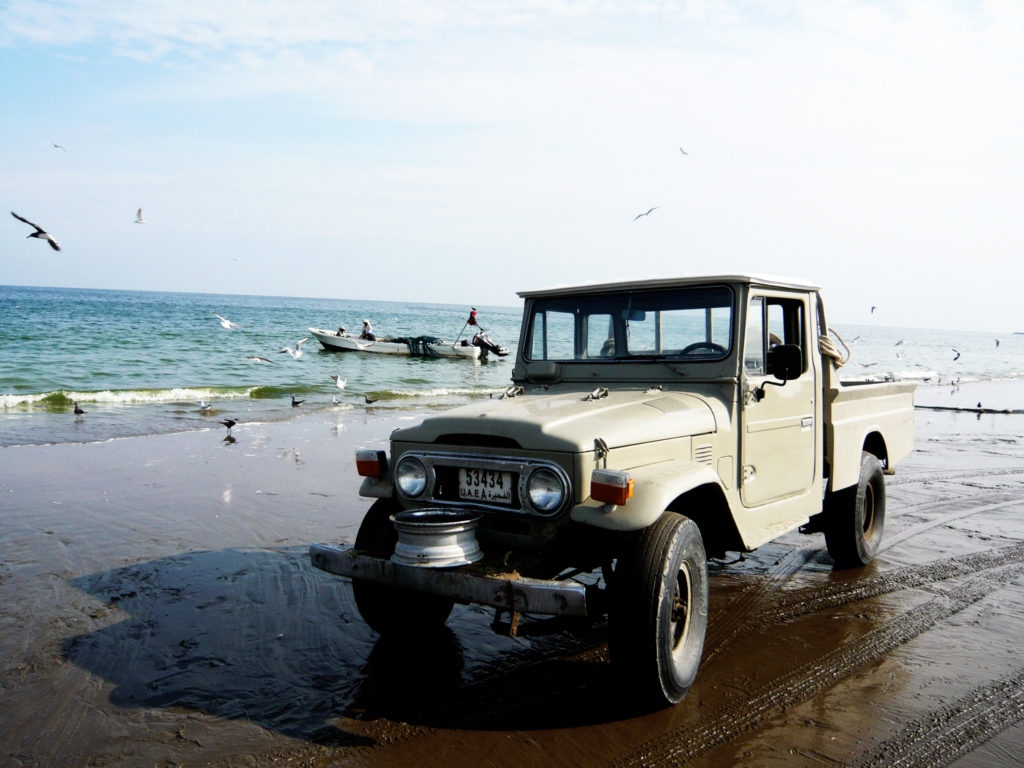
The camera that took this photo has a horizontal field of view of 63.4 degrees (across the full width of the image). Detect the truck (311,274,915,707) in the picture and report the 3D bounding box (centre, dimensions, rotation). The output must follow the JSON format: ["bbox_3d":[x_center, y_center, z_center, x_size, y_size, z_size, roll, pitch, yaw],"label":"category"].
[{"bbox_3d":[1.129,0.339,5.270,1.710,1.890,4.807,0,1,39],"label":"truck"}]

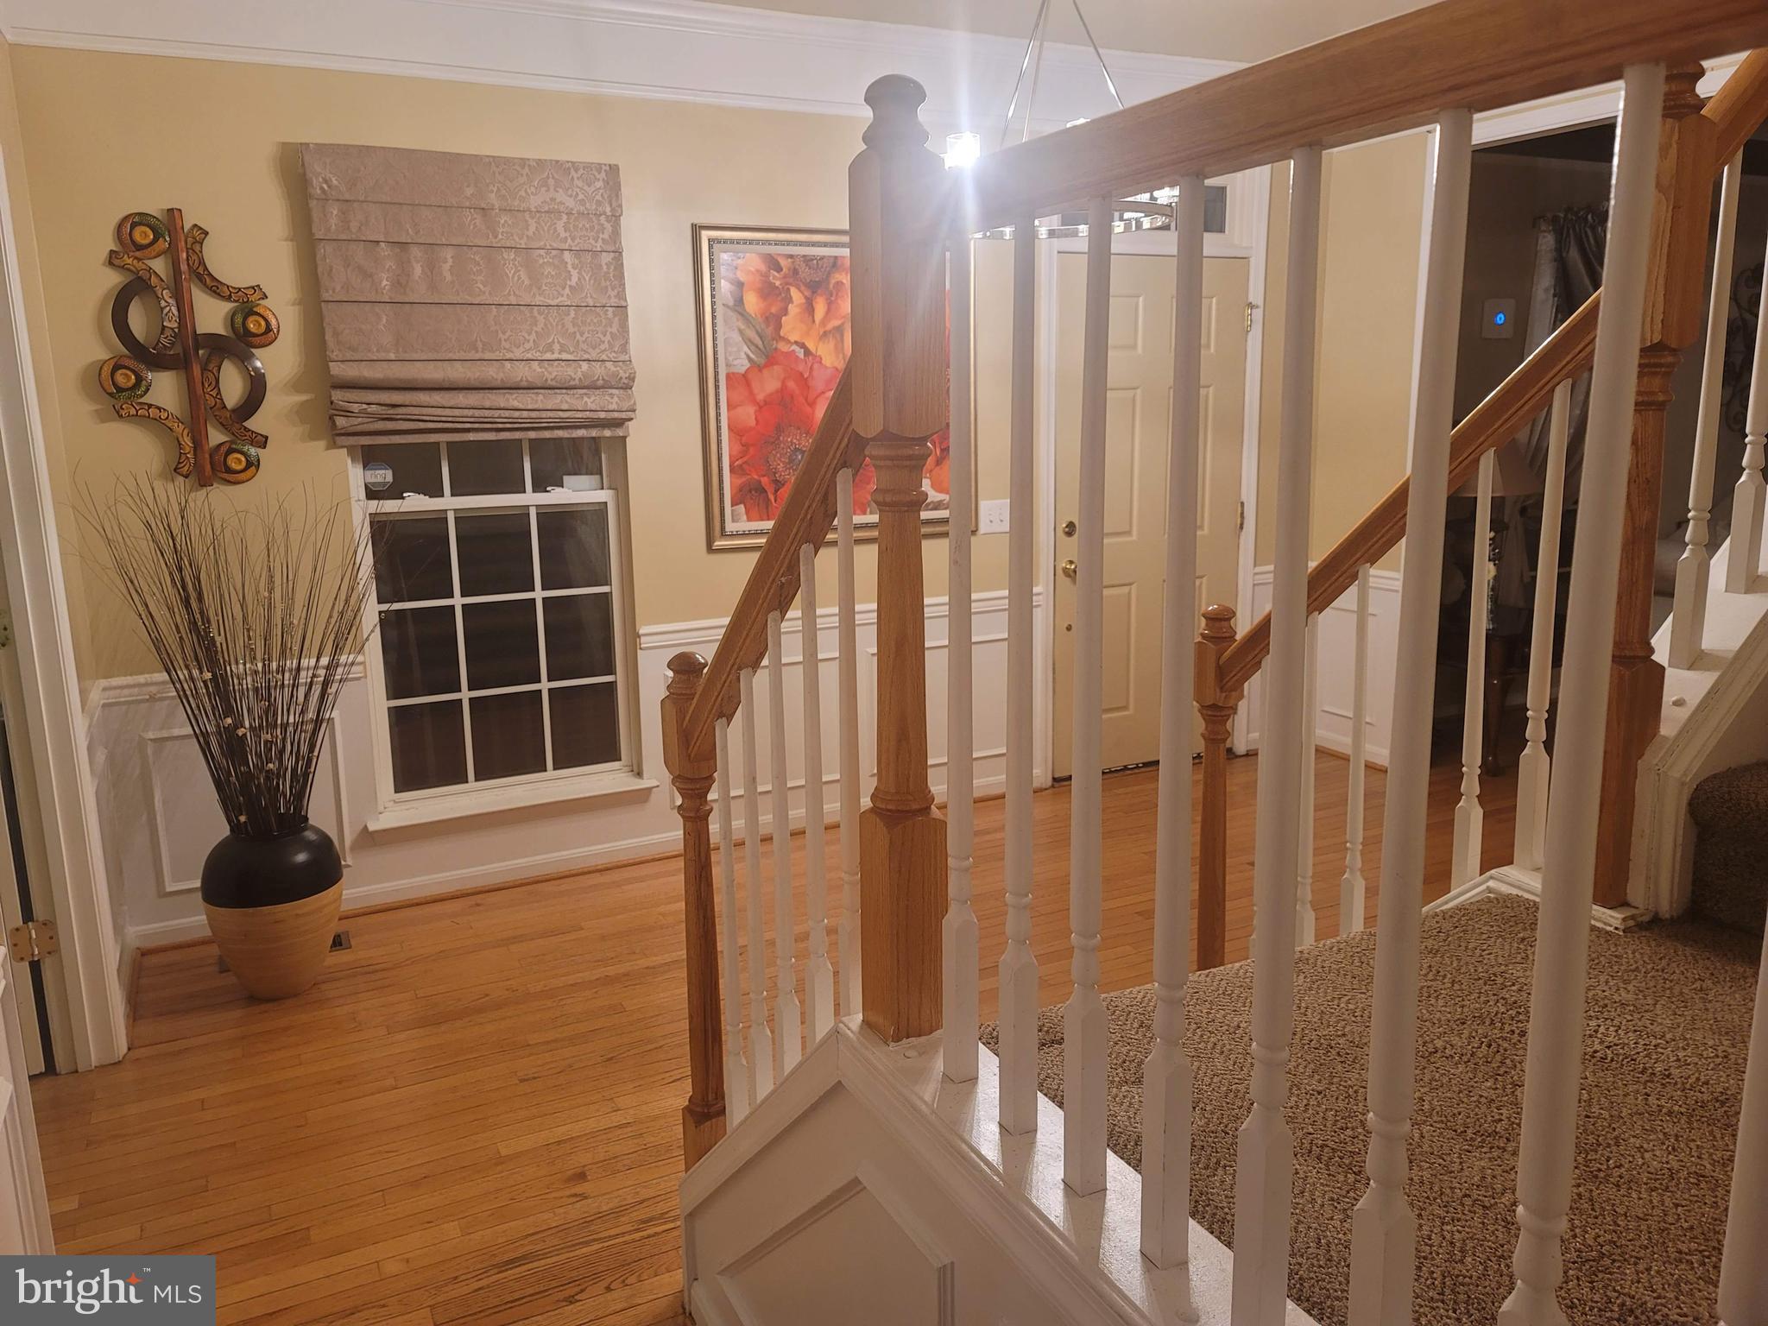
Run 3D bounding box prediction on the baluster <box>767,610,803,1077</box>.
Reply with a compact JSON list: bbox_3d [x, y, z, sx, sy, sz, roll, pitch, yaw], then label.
[{"bbox_3d":[-0.133,0.273,1.706,0.029,0.695,0.029,-7,12,-27],"label":"baluster"}]

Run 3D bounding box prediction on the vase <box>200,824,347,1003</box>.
[{"bbox_3d":[-1.606,0.644,3.387,0.340,0.456,0.340,-7,12,-27],"label":"vase"}]

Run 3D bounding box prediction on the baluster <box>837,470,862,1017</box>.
[{"bbox_3d":[-0.039,0.124,1.489,0.029,0.695,0.029,-7,12,-27],"label":"baluster"}]

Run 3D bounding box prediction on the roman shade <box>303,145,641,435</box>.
[{"bbox_3d":[-1.189,-1.070,3.771,0.890,0.812,0.110,-7,12,-26],"label":"roman shade"}]

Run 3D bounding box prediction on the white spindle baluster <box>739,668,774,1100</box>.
[{"bbox_3d":[-0.180,0.338,1.806,0.030,0.674,0.030,-7,12,-26],"label":"white spindle baluster"}]

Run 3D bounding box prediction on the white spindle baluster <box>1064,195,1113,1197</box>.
[{"bbox_3d":[0.167,0.055,1.031,0.030,0.814,0.030,-7,12,-26],"label":"white spindle baluster"}]

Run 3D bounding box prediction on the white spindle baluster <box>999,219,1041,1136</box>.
[{"bbox_3d":[0.120,0.038,1.124,0.030,0.814,0.030,-7,12,-26],"label":"white spindle baluster"}]

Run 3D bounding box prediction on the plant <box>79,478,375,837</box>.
[{"bbox_3d":[-1.621,-0.010,3.245,0.610,0.920,0.540,-7,12,-27],"label":"plant"}]

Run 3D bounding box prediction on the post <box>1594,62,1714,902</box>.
[{"bbox_3d":[0.988,-0.211,1.668,0.074,1.080,0.074,-7,12,-27],"label":"post"}]

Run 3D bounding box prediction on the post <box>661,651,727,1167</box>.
[{"bbox_3d":[-0.293,0.532,2.081,0.071,1.117,0.071,-7,12,-26],"label":"post"}]

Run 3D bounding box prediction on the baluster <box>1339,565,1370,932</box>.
[{"bbox_3d":[0.799,0.174,2.164,0.030,0.684,0.030,-7,12,-26],"label":"baluster"}]

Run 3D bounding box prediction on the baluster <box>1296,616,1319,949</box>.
[{"bbox_3d":[0.743,0.254,2.246,0.029,0.690,0.029,-7,12,-27],"label":"baluster"}]

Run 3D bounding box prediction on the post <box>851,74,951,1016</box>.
[{"bbox_3d":[0.018,-0.085,1.349,0.074,1.005,0.074,-7,12,-27],"label":"post"}]

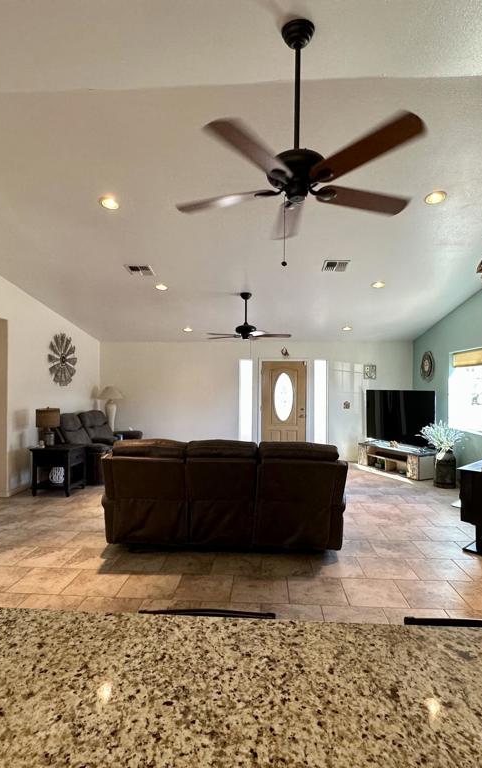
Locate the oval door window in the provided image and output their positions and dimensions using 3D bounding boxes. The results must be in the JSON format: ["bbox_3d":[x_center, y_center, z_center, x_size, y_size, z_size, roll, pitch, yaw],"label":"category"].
[{"bbox_3d":[0.881,0.268,8.461,0.411,0.994,0.040,0,0,4],"label":"oval door window"}]

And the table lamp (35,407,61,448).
[{"bbox_3d":[-2.839,0.612,6.117,0.330,0.565,0.330,0,0,3],"label":"table lamp"}]

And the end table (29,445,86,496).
[{"bbox_3d":[-2.621,1.241,5.989,0.600,0.668,0.490,0,0,4],"label":"end table"}]

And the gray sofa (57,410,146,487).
[{"bbox_3d":[-2.484,1.038,7.257,0.990,1.070,1.760,0,0,8],"label":"gray sofa"}]

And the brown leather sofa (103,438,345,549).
[{"bbox_3d":[-0.150,1.070,4.370,2.310,1.030,0.980,0,0,4],"label":"brown leather sofa"}]

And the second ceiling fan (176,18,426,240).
[{"bbox_3d":[0.286,-1.378,2.084,1.290,0.920,1.290,0,0,4],"label":"second ceiling fan"}]

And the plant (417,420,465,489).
[{"bbox_3d":[3.053,1.069,6.307,0.660,1.010,0.600,0,0,3],"label":"plant"}]

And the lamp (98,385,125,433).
[{"bbox_3d":[-2.600,0.510,8.286,0.530,0.921,0.530,0,0,4],"label":"lamp"}]

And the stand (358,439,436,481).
[{"bbox_3d":[2.783,1.370,7.507,0.410,0.400,1.500,0,0,-23],"label":"stand"}]

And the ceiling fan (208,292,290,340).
[{"bbox_3d":[0.077,-0.958,5.866,1.290,0.663,1.290,0,0,4],"label":"ceiling fan"}]

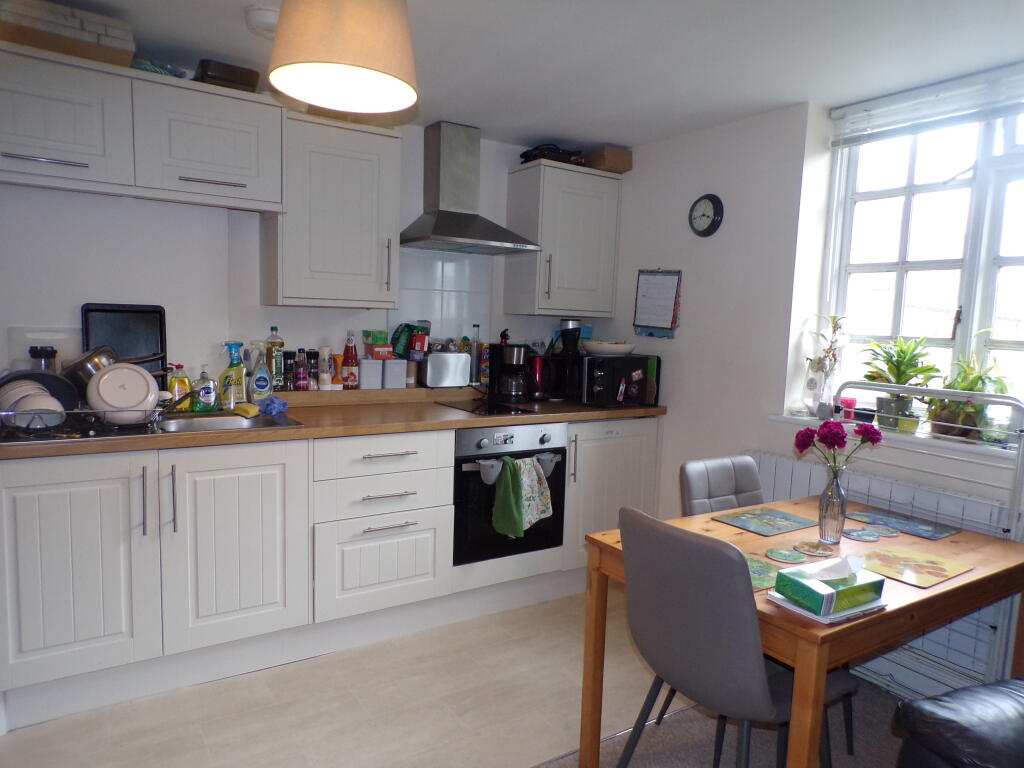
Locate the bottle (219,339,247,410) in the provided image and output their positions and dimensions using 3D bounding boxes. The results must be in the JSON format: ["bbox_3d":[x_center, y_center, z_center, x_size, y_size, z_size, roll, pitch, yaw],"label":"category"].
[{"bbox_3d":[-1.148,-0.033,2.916,0.108,0.290,0.065,0,5,-23],"label":"bottle"}]

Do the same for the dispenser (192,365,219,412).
[{"bbox_3d":[-1.260,0.019,2.919,0.105,0.191,0.065,-1,5,-34],"label":"dispenser"}]

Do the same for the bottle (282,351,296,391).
[{"bbox_3d":[-0.997,-0.056,3.192,0.054,0.172,0.054,-2,6,-33],"label":"bottle"}]

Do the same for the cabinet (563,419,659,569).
[{"bbox_3d":[0.339,0.506,3.745,0.585,0.710,0.569,-1,5,-34],"label":"cabinet"}]

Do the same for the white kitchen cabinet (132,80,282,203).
[{"bbox_3d":[-1.184,-0.883,2.721,0.502,0.360,0.335,-1,5,-34],"label":"white kitchen cabinet"}]

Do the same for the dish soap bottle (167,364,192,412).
[{"bbox_3d":[-1.320,0.018,2.818,0.092,0.192,0.058,-1,6,-27],"label":"dish soap bottle"}]

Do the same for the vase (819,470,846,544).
[{"bbox_3d":[0.894,0.332,1.976,0.077,0.216,0.077,-2,6,-33],"label":"vase"}]

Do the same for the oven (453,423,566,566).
[{"bbox_3d":[-0.134,0.458,3.373,0.594,0.588,0.580,-2,6,-33],"label":"oven"}]

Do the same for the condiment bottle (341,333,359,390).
[{"bbox_3d":[-0.746,-0.106,3.270,0.080,0.261,0.080,0,5,-23],"label":"condiment bottle"}]

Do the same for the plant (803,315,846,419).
[{"bbox_3d":[1.307,-0.072,2.970,0.140,0.432,0.140,-1,5,-34],"label":"plant"}]

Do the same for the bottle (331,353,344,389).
[{"bbox_3d":[-0.809,-0.053,3.317,0.055,0.166,0.055,-2,6,-33],"label":"bottle"}]

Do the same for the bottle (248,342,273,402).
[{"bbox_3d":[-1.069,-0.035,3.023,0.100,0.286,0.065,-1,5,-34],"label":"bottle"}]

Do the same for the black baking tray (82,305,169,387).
[{"bbox_3d":[-1.468,-0.095,2.704,0.283,0.410,0.030,-2,0,-34],"label":"black baking tray"}]

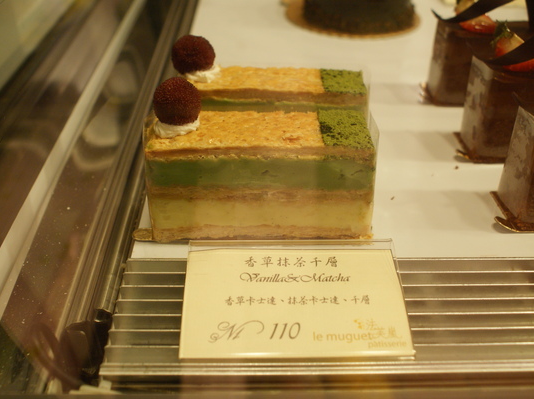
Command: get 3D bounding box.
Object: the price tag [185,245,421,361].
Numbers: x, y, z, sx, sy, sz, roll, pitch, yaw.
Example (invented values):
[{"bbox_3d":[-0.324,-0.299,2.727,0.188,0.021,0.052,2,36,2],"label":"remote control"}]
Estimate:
[{"bbox_3d":[0.011,0.042,0.258,0.094,0.004,0.061,-1,43,0],"label":"price tag"}]

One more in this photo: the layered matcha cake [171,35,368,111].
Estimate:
[{"bbox_3d":[0.003,-0.053,0.333,0.105,0.077,0.036,0,37,0],"label":"layered matcha cake"}]

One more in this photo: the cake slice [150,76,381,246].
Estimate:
[{"bbox_3d":[-0.003,-0.021,0.290,0.105,0.077,0.036,0,37,0],"label":"cake slice"}]

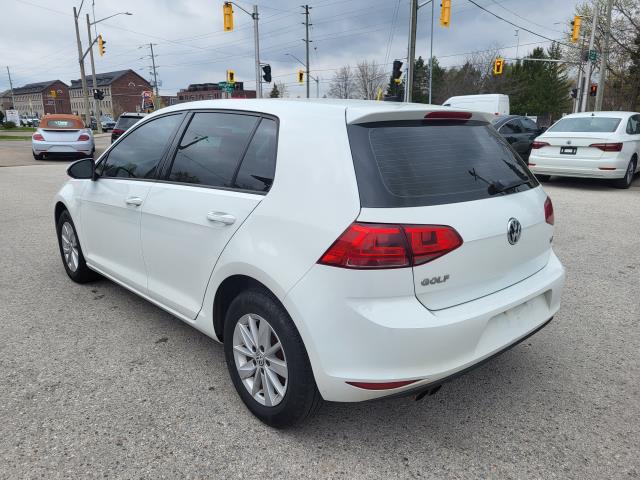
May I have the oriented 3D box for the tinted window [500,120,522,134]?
[{"bbox_3d":[5.546,-3.258,13.921,1.000,0.400,0.100,-10,17,-36],"label":"tinted window"}]

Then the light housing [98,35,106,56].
[{"bbox_3d":[-12.986,-11.583,28.700,0.400,1.130,0.520,-13,19,-40],"label":"light housing"}]

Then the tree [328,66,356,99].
[{"bbox_3d":[3.865,-24.415,82.542,5.000,10.200,5.000,0,14,0],"label":"tree"}]

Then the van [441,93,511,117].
[{"bbox_3d":[9.328,-8.033,31.608,5.600,2.650,2.000,13,19,41],"label":"van"}]

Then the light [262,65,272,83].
[{"bbox_3d":[-1.927,-6.103,17.649,0.320,0.620,0.330,8,16,27],"label":"light"}]

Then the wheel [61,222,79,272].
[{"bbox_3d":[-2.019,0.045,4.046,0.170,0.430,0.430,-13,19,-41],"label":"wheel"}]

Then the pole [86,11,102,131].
[{"bbox_3d":[-18.280,-13.403,38.912,0.290,9.180,0.290,-6,15,-25],"label":"pole"}]

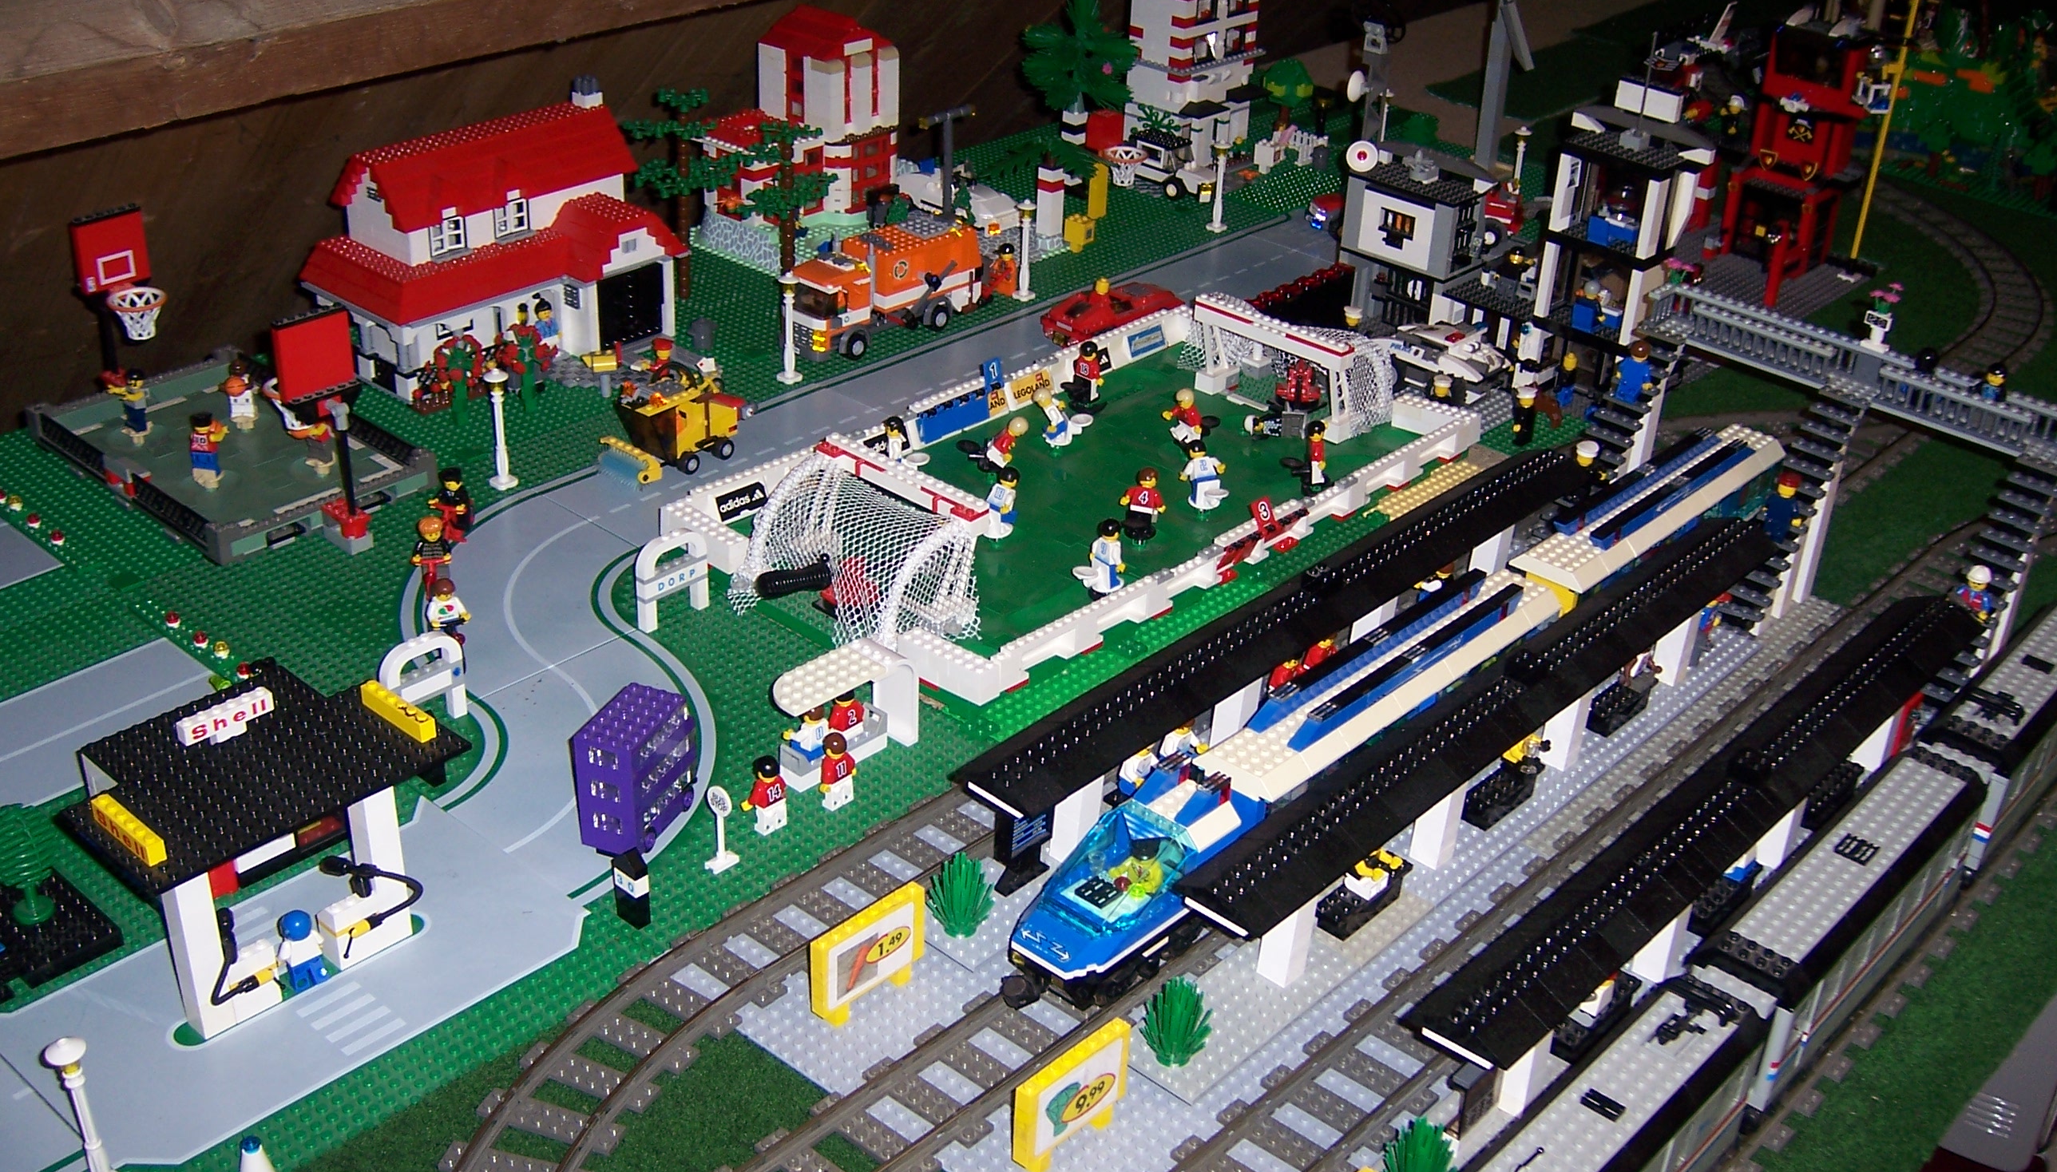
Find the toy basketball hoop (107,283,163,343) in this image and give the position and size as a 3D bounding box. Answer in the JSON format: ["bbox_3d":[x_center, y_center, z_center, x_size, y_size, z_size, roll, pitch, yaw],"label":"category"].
[{"bbox_3d":[-0.598,-0.180,1.441,0.038,0.029,0.036,26,36,35],"label":"toy basketball hoop"}]

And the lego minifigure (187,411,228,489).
[{"bbox_3d":[-0.528,-0.084,1.375,0.025,0.047,0.022,14,31,19],"label":"lego minifigure"}]

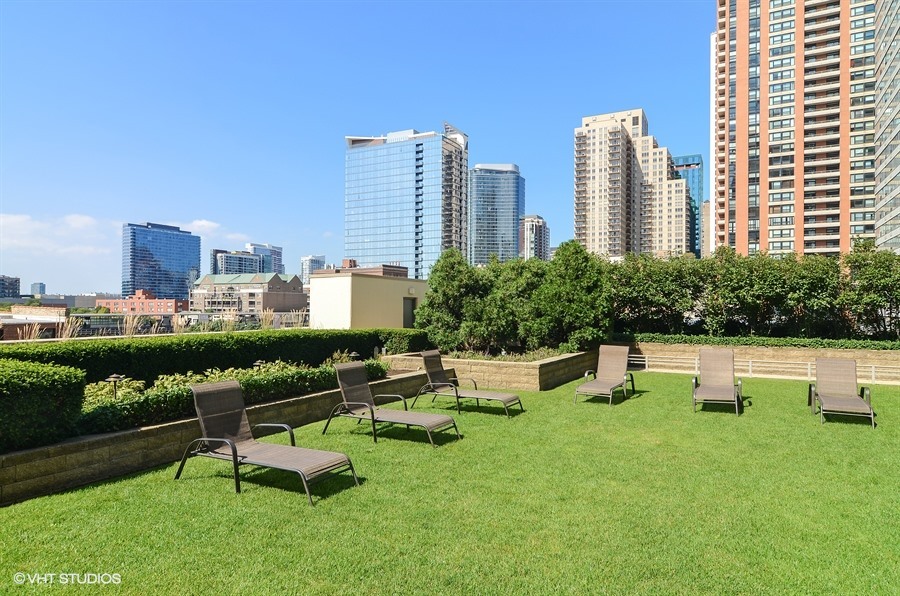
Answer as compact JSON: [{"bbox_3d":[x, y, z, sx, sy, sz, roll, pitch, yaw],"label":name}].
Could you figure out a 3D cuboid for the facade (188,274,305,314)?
[{"bbox_3d":[-83.080,3.244,215.190,44.500,22.120,21.000,0,-1,30],"label":"facade"}]

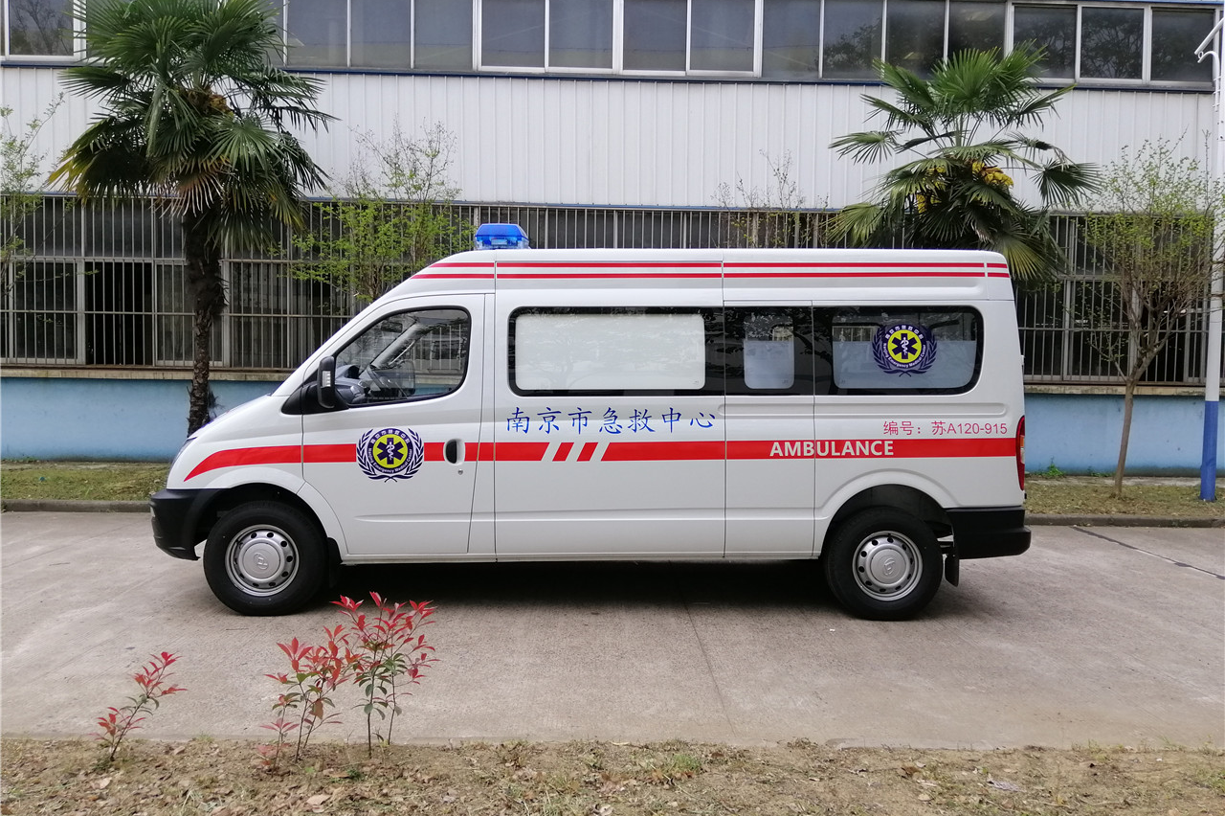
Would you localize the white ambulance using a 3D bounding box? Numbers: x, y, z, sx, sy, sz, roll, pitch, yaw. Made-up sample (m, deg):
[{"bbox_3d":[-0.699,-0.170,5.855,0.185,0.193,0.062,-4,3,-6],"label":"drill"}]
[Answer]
[{"bbox_3d":[-0.252,0.008,6.609,5.720,2.500,2.030,1,2,-2],"label":"white ambulance"}]

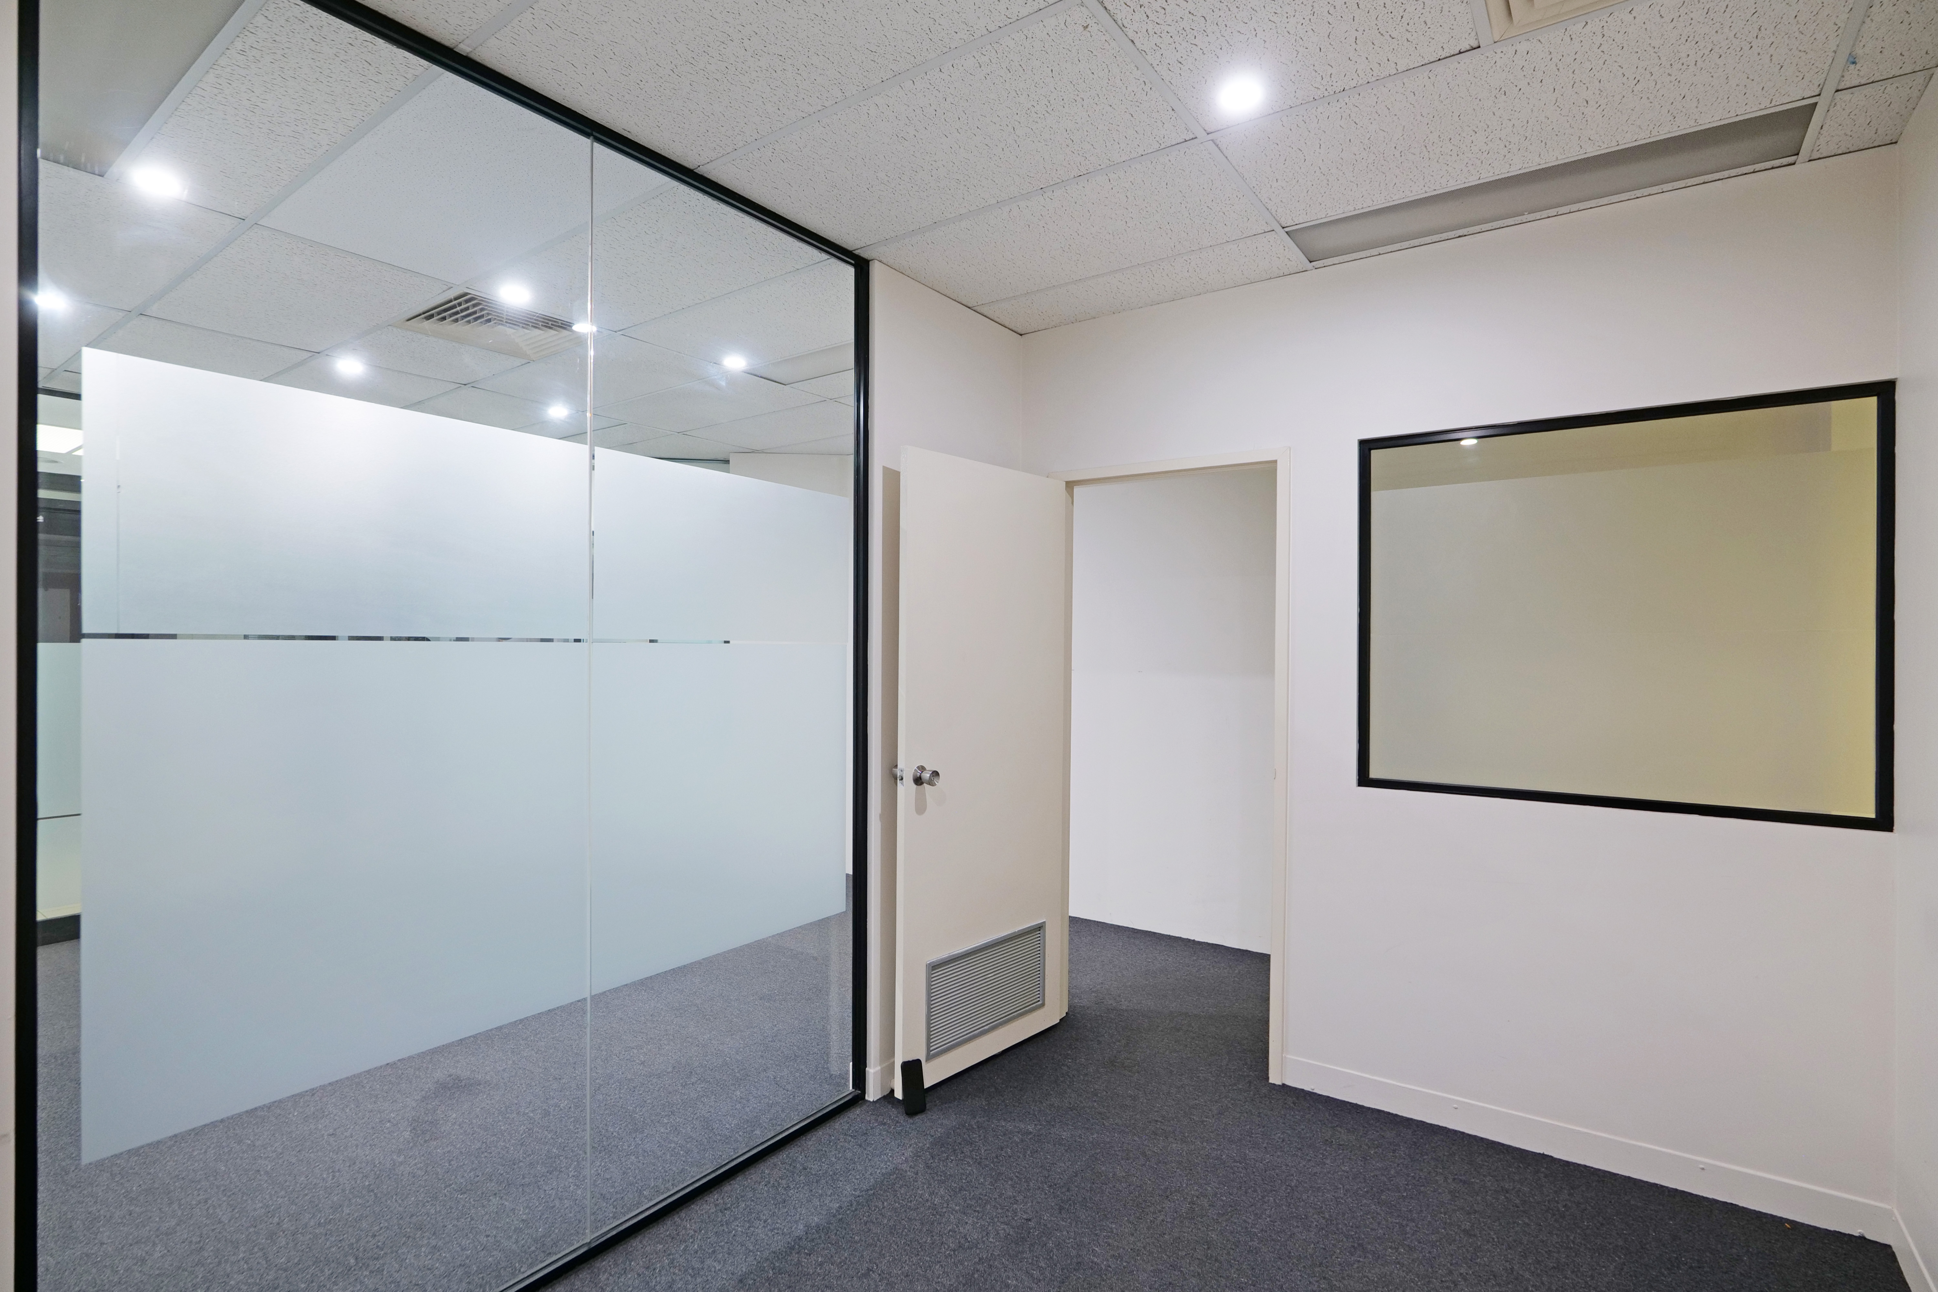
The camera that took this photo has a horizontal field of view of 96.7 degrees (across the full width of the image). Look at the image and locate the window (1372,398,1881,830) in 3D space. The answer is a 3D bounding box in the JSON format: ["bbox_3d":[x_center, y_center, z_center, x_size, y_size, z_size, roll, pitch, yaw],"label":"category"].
[{"bbox_3d":[1.757,-0.100,2.431,1.174,1.076,0.040,0,0,33],"label":"window"}]

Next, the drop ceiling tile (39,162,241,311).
[{"bbox_3d":[-2.839,-1.274,2.683,1.247,0.020,0.581,0,0,35],"label":"drop ceiling tile"}]

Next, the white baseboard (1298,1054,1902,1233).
[{"bbox_3d":[1.656,1.420,2.491,1.438,0.095,0.016,0,0,33],"label":"white baseboard"}]

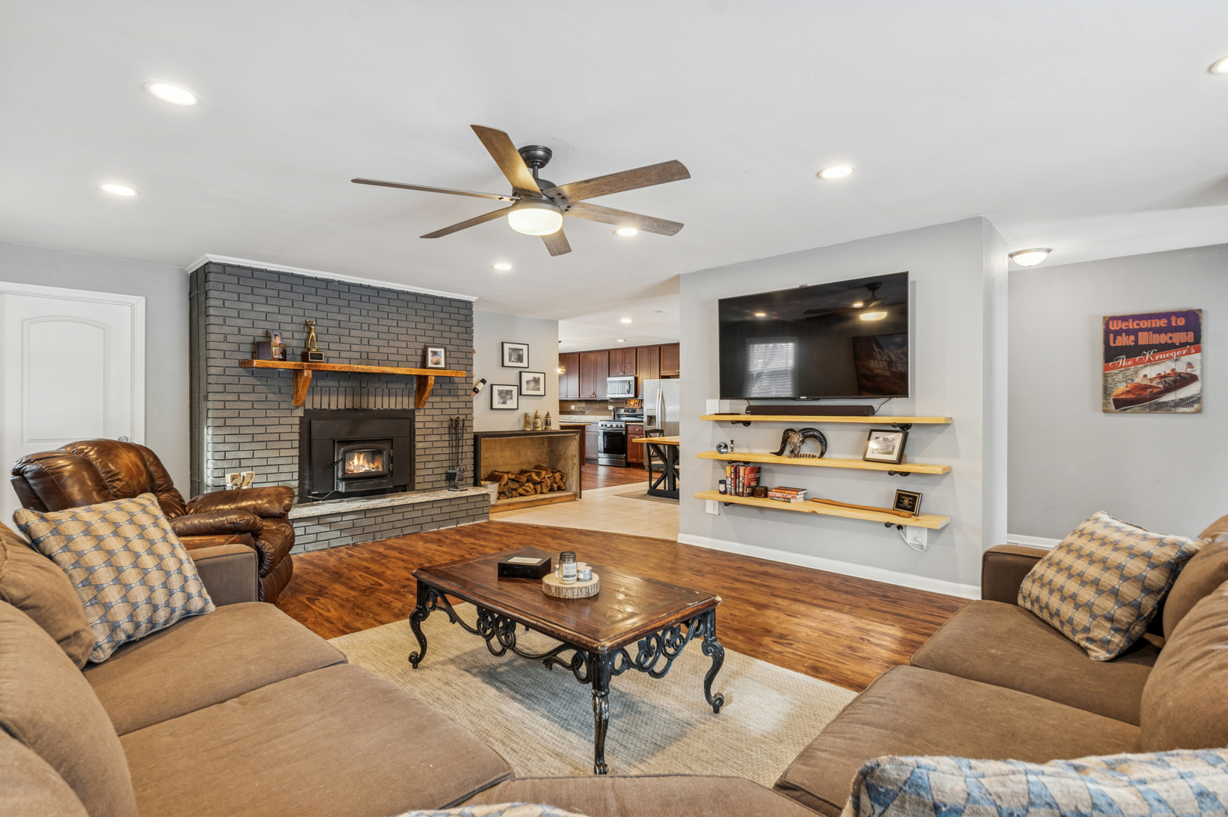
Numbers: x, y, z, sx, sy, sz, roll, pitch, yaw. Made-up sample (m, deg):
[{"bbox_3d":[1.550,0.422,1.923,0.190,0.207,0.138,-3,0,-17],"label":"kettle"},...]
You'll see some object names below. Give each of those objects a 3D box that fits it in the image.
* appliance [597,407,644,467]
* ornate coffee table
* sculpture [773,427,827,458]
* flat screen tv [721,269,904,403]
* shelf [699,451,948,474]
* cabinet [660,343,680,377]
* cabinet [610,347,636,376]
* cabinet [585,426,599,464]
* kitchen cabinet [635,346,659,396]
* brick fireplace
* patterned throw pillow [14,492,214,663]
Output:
[{"bbox_3d":[0.190,0.617,11.589,0.758,1.200,0.700,0,0,39],"label":"appliance"},{"bbox_3d":[-0.248,0.956,2.320,1.210,0.437,0.665,0,0,43],"label":"ornate coffee table"},{"bbox_3d":[1.350,0.253,3.995,0.420,0.220,0.170,0,0,41],"label":"sculpture"},{"bbox_3d":[1.415,-0.480,4.035,1.395,0.820,0.055,0,0,41],"label":"flat screen tv"},{"bbox_3d":[1.449,0.389,4.040,1.770,0.038,0.275,0,0,41],"label":"shelf"},{"bbox_3d":[1.389,-0.963,10.729,0.900,0.630,0.330,0,0,41],"label":"cabinet"},{"bbox_3d":[0.297,-0.995,11.677,0.755,0.585,0.330,0,0,41],"label":"cabinet"},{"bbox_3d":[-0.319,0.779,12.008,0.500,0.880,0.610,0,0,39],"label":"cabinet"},{"bbox_3d":[0.814,-0.727,11.313,0.557,1.065,0.330,0,0,39],"label":"kitchen cabinet"},{"bbox_3d":[-2.502,-0.010,5.346,0.930,2.430,2.500,0,0,41],"label":"brick fireplace"},{"bbox_3d":[-1.558,0.510,1.747,0.150,0.460,0.460,-29,-2,-2],"label":"patterned throw pillow"}]

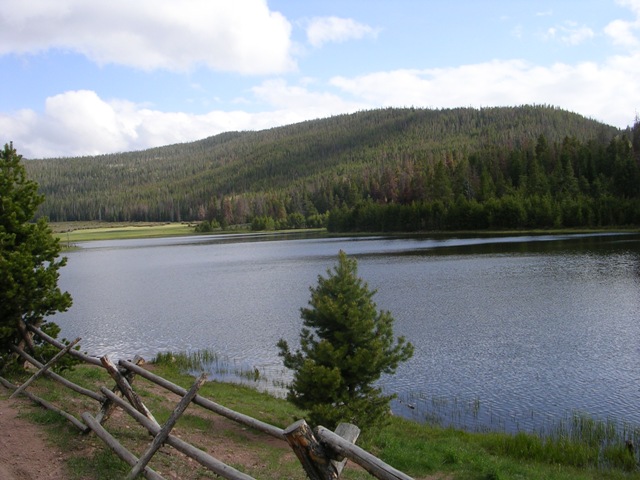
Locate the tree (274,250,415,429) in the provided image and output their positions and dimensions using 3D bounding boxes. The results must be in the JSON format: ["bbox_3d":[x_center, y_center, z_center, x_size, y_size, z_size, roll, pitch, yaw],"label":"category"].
[{"bbox_3d":[0.349,1.438,10.000,1.900,2.560,1.800,0,2,0],"label":"tree"}]

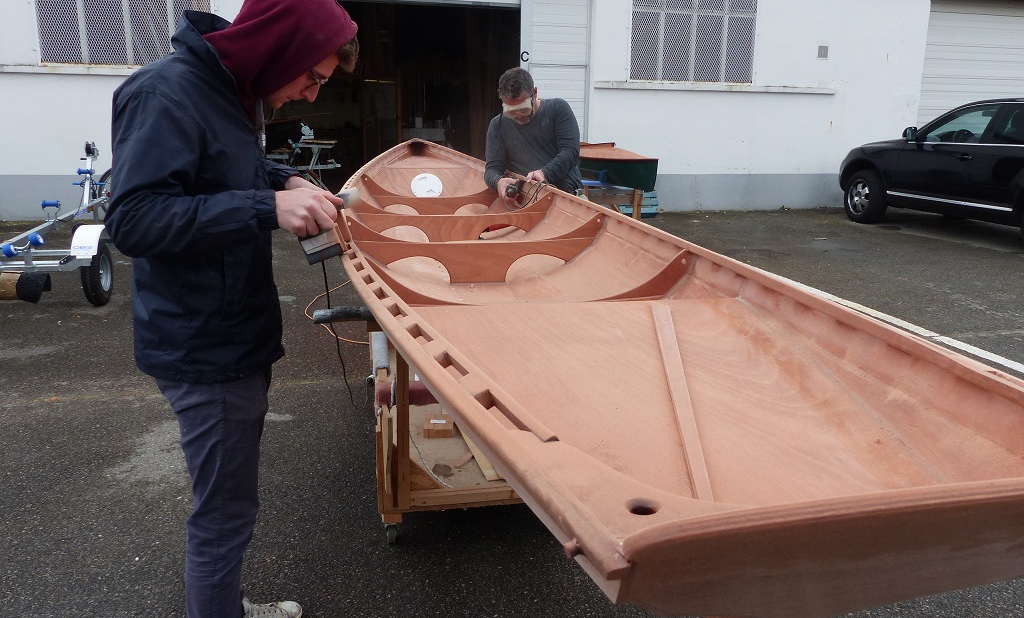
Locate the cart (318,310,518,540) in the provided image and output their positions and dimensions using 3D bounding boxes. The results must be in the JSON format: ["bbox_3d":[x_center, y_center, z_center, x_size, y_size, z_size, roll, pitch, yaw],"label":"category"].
[{"bbox_3d":[0.013,0.278,3.047,1.500,0.720,1.200,-2,13,-10],"label":"cart"}]

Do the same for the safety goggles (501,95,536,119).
[{"bbox_3d":[0.030,-1.013,3.720,0.165,0.085,0.090,-17,48,20],"label":"safety goggles"}]

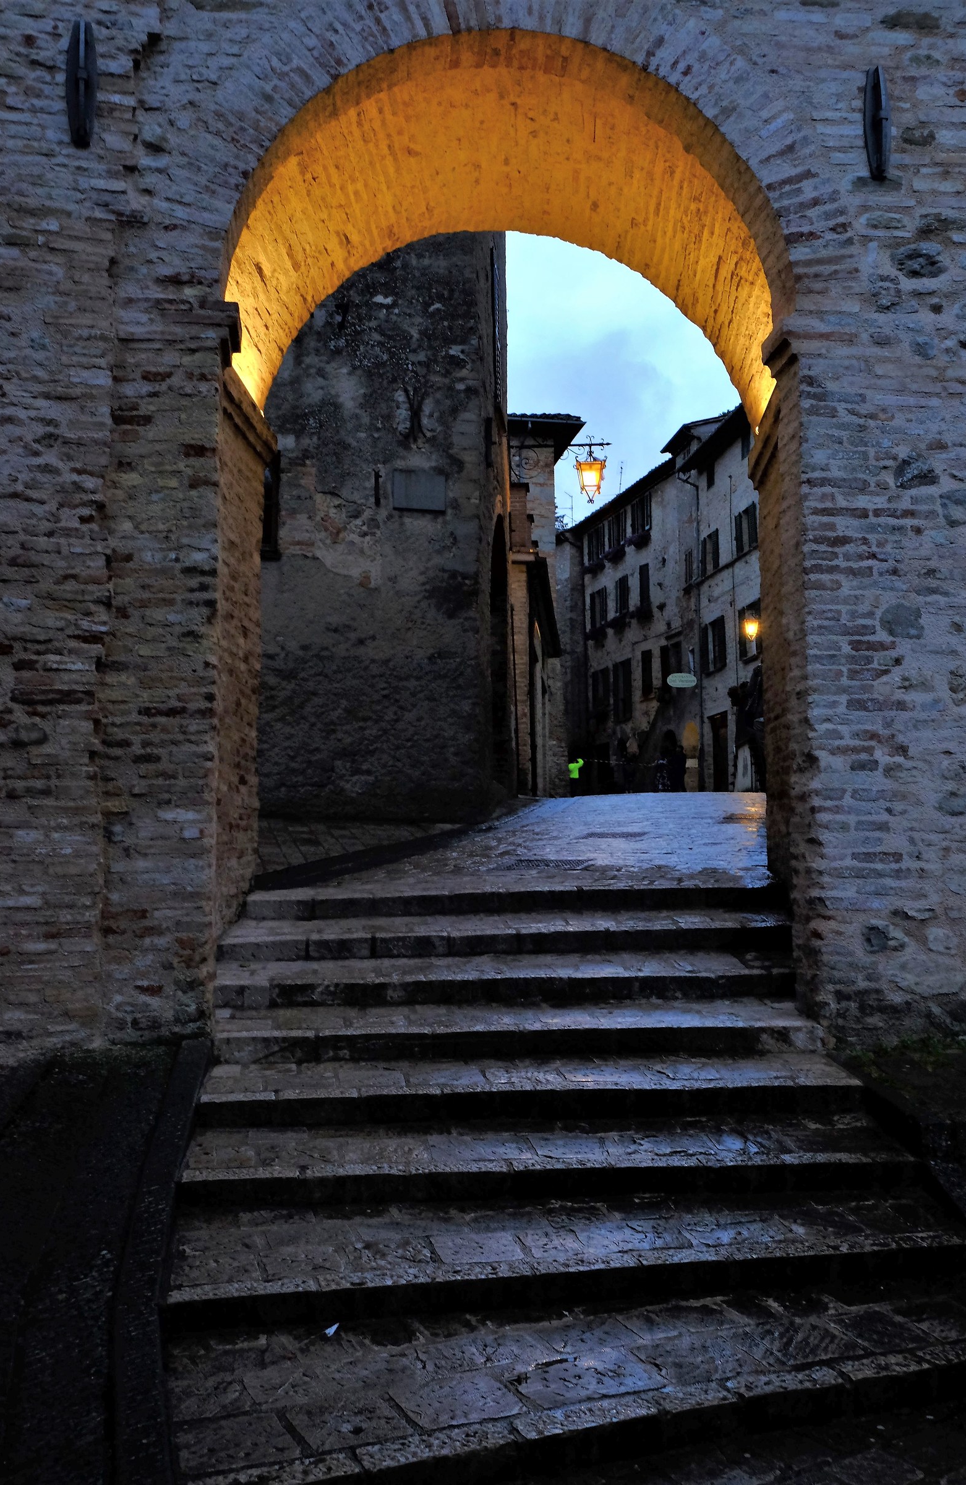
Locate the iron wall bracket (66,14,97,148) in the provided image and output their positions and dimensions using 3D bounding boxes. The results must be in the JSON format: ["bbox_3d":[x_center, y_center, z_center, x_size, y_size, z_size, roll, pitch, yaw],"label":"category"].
[{"bbox_3d":[-1.896,-3.115,6.434,0.130,0.560,0.100,1,-4,-9],"label":"iron wall bracket"}]

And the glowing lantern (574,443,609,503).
[{"bbox_3d":[1.643,-4.093,20.607,0.540,0.860,0.480,0,-4,6],"label":"glowing lantern"}]

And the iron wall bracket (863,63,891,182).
[{"bbox_3d":[2.034,-3.192,7.030,0.110,0.560,0.100,0,-4,-7],"label":"iron wall bracket"}]

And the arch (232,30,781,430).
[{"bbox_3d":[0.120,-2.713,7.641,2.880,1.570,1.800,0,-4,-3],"label":"arch"}]

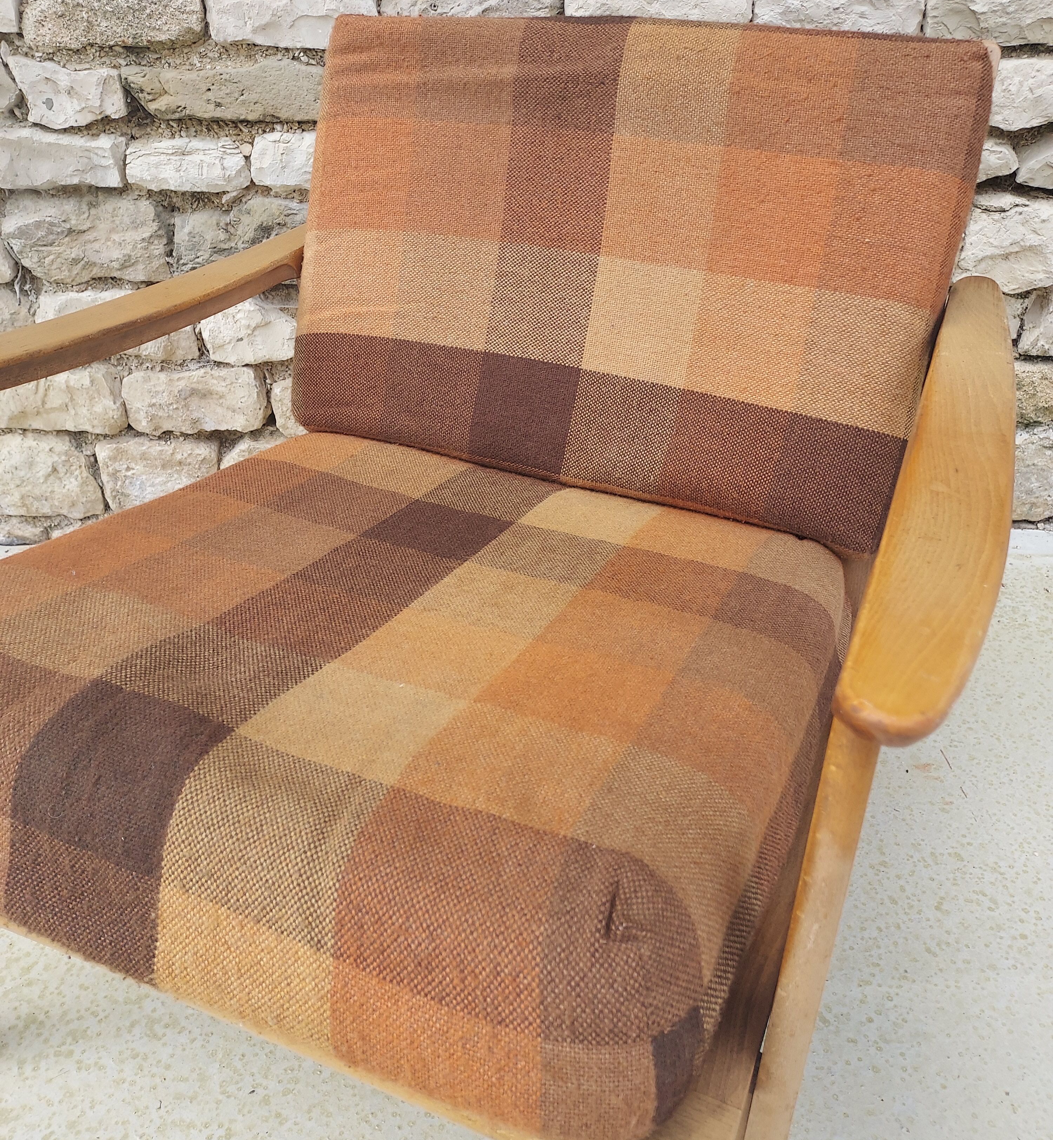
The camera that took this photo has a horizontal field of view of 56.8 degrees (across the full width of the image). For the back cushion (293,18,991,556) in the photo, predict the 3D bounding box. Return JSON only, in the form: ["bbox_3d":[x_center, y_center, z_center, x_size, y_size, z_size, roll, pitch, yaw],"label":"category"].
[{"bbox_3d":[0.071,-0.273,0.898,0.568,0.387,0.095,14,19,19],"label":"back cushion"}]

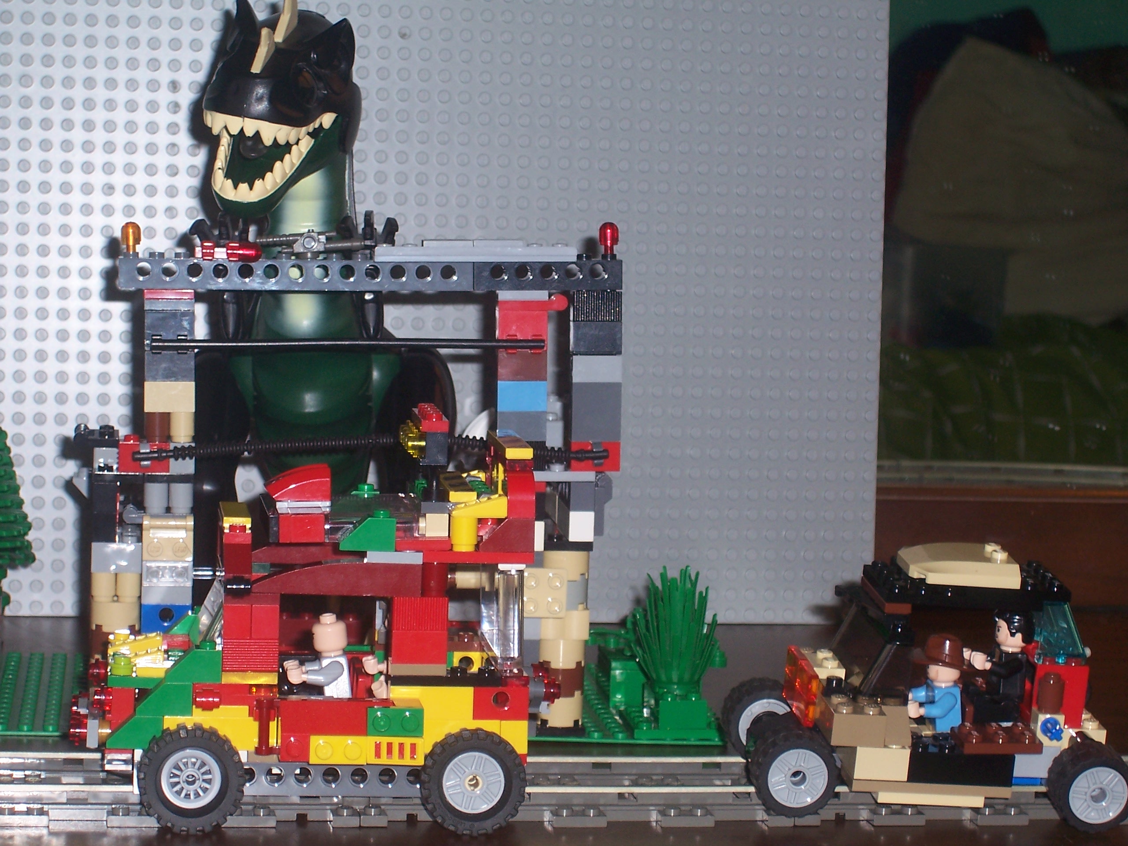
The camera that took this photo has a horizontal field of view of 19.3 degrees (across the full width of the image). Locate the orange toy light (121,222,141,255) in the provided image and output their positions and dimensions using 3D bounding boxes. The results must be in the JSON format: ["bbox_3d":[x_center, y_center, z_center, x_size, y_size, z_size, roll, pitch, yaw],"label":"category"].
[{"bbox_3d":[-0.136,-0.058,1.043,0.006,0.011,0.006,1,6,-9],"label":"orange toy light"}]

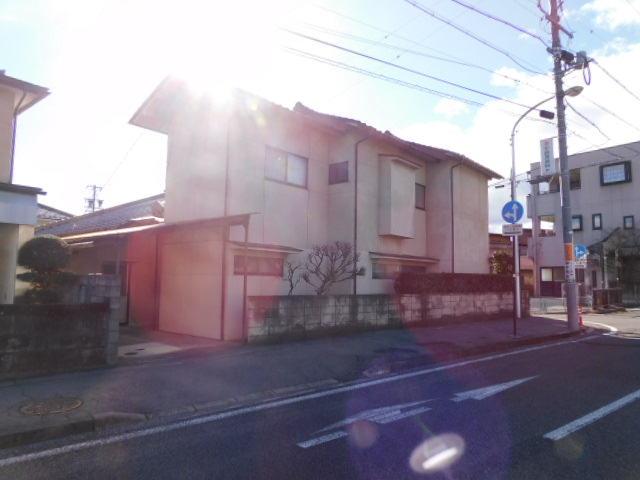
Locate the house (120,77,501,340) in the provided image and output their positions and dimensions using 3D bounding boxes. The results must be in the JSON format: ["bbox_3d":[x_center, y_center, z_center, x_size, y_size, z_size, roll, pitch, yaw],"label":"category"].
[{"bbox_3d":[1.459,-0.799,16.080,6.050,7.250,14.000,-3,-5,39],"label":"house"}]

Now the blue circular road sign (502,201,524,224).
[{"bbox_3d":[5.290,-0.758,12.150,0.050,0.600,0.600,4,-5,-39],"label":"blue circular road sign"}]

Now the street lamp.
[{"bbox_3d":[8.231,-1.202,15.982,0.300,8.150,2.520,4,-5,-39],"label":"street lamp"}]

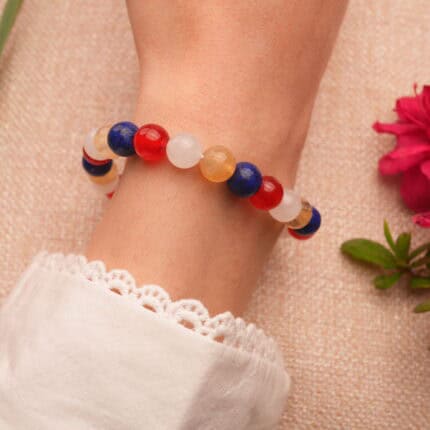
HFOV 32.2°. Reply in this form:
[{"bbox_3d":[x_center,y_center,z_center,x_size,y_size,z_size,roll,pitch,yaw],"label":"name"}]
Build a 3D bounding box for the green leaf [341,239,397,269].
[{"bbox_3d":[0.047,0.011,0.227,0.018,0.003,0.007,17,76,-6],"label":"green leaf"}]

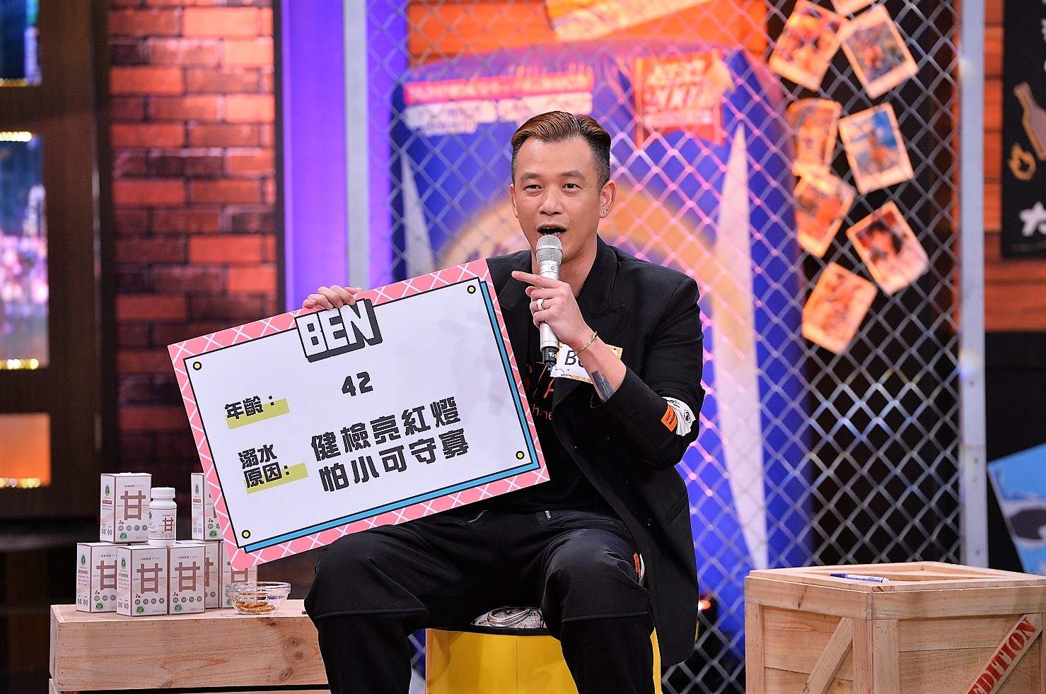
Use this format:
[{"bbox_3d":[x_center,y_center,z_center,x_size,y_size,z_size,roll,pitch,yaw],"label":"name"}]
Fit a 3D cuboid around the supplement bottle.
[{"bbox_3d":[-0.636,0.301,10.278,0.049,0.102,0.049,0,2,0],"label":"supplement bottle"}]

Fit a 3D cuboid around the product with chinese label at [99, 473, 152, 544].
[{"bbox_3d":[-0.709,0.288,10.373,0.068,0.117,0.068,-1,2,-25],"label":"product with chinese label"}]

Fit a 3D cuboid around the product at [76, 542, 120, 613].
[{"bbox_3d":[-0.747,0.410,10.316,0.068,0.117,0.068,-1,2,-26],"label":"product"}]

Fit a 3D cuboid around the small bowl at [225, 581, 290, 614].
[{"bbox_3d":[-0.466,0.443,10.226,0.114,0.051,0.114,0,2,0],"label":"small bowl"}]

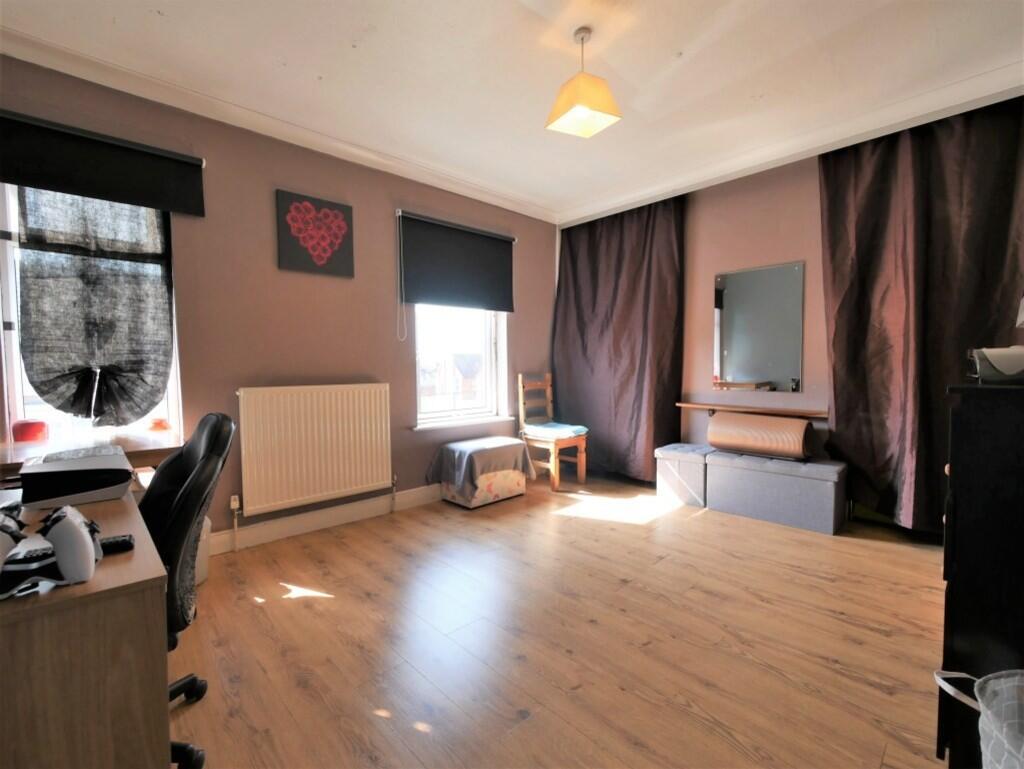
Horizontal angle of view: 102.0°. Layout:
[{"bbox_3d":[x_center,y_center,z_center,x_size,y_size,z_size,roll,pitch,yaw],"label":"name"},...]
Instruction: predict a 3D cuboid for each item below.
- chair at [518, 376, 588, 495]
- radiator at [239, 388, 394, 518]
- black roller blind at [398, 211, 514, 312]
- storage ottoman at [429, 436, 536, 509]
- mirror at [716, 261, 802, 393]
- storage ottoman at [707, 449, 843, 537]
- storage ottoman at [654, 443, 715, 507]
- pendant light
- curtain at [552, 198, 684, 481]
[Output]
[{"bbox_3d":[0.383,0.401,3.773,0.425,1.000,0.484,-3,3,-40],"label":"chair"},{"bbox_3d":[-1.240,0.383,2.719,0.901,0.747,0.091,-3,3,-39],"label":"radiator"},{"bbox_3d":[-0.403,-0.951,3.380,1.097,0.661,0.070,-3,3,-39],"label":"black roller blind"},{"bbox_3d":[-0.210,0.704,3.394,0.656,0.441,0.365,-3,3,-41],"label":"storage ottoman"},{"bbox_3d":[1.829,-0.407,3.108,0.593,0.917,0.020,2,4,43],"label":"mirror"},{"bbox_3d":[1.847,0.732,2.941,0.769,0.389,0.382,2,3,42],"label":"storage ottoman"},{"bbox_3d":[1.420,0.719,3.348,0.382,0.385,0.382,2,4,43],"label":"storage ottoman"},{"bbox_3d":[0.324,-1.390,1.878,0.228,0.387,0.228,-2,3,-32],"label":"pendant light"},{"bbox_3d":[0.969,-0.369,3.858,1.161,2.424,0.161,2,4,43],"label":"curtain"}]

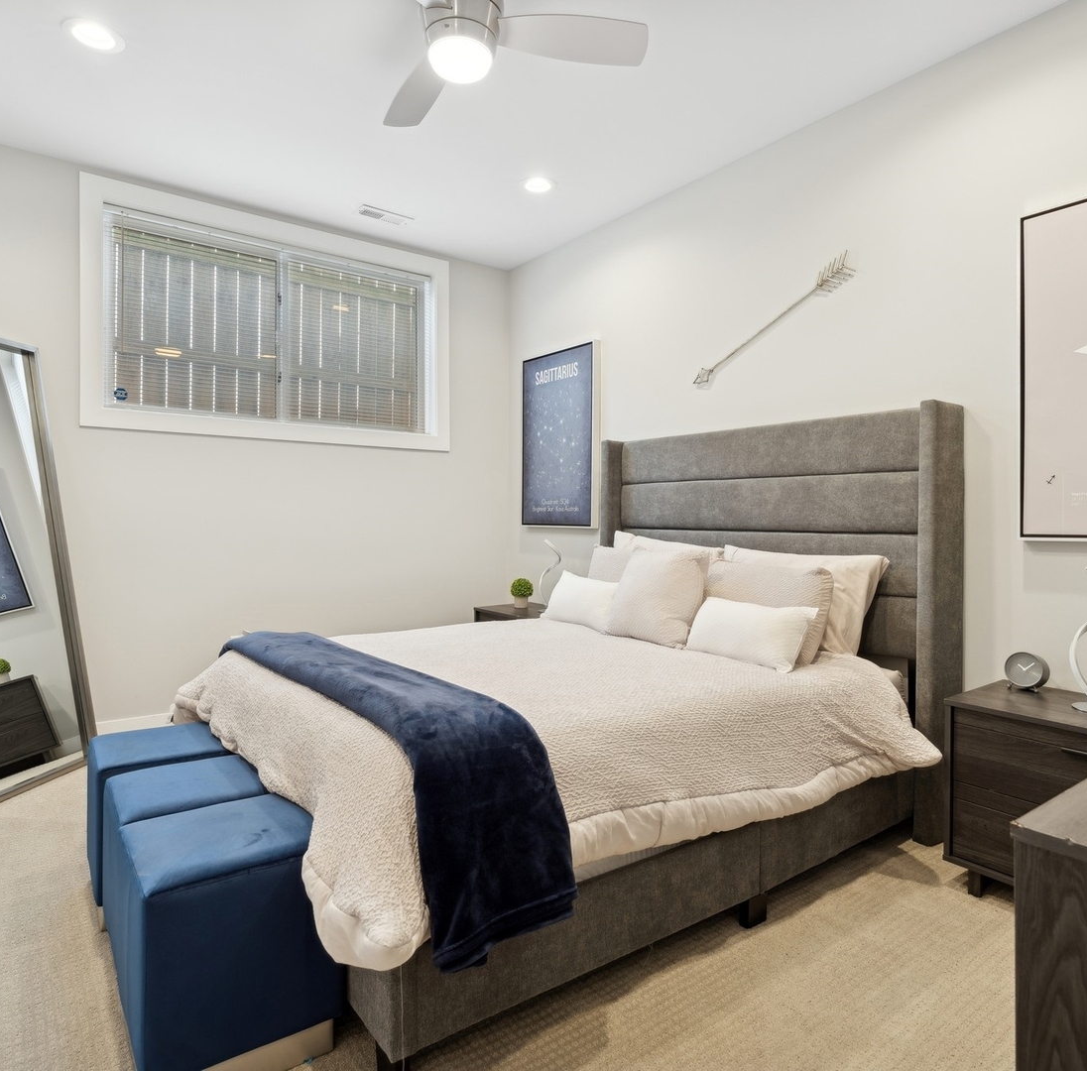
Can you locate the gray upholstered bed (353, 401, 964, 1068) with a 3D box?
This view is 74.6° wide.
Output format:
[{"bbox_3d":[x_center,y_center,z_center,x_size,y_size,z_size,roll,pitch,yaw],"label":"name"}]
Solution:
[{"bbox_3d":[0.104,0.283,2.548,2.145,1.487,1.696,0,1,-36],"label":"gray upholstered bed"}]

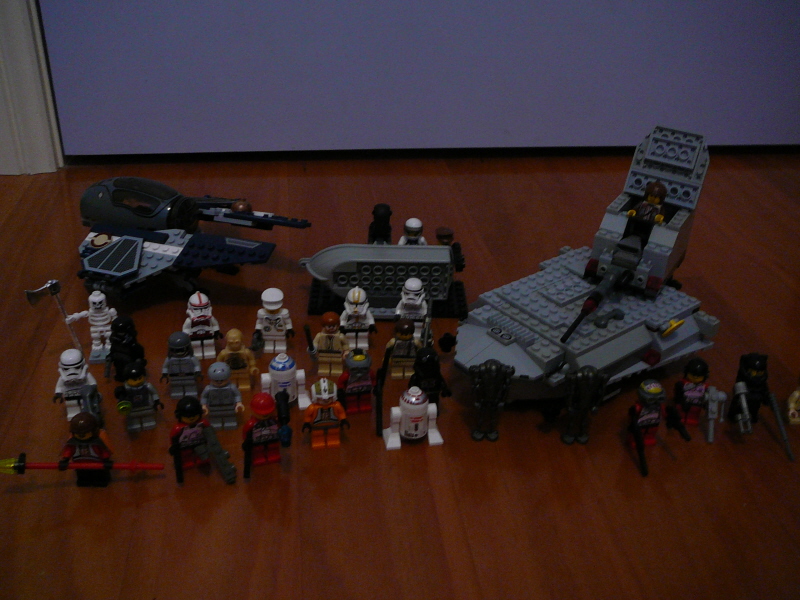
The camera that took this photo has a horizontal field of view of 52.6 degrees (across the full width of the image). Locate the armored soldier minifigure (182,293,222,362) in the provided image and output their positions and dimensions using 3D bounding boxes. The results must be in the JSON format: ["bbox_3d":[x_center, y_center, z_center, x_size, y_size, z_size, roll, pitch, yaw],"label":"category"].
[{"bbox_3d":[-0.131,0.018,0.531,0.026,0.043,0.015,-5,25,-11],"label":"armored soldier minifigure"}]

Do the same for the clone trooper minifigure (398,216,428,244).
[{"bbox_3d":[0.009,-0.043,0.624,0.025,0.042,0.015,1,29,-3],"label":"clone trooper minifigure"}]

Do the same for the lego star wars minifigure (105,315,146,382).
[{"bbox_3d":[-0.170,0.031,0.504,0.026,0.042,0.016,4,25,8],"label":"lego star wars minifigure"}]

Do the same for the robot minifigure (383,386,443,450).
[{"bbox_3d":[0.007,0.062,0.449,0.033,0.037,0.018,-5,31,-13],"label":"robot minifigure"}]

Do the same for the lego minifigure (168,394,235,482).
[{"bbox_3d":[-0.104,0.072,0.418,0.028,0.041,0.034,-13,34,-25],"label":"lego minifigure"}]

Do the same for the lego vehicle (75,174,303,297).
[{"bbox_3d":[-0.161,-0.053,0.607,0.175,0.061,0.150,12,31,15],"label":"lego vehicle"}]

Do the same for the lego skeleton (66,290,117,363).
[{"bbox_3d":[-0.190,0.017,0.498,0.032,0.044,0.015,-1,29,-5],"label":"lego skeleton"}]

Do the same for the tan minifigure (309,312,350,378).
[{"bbox_3d":[-0.045,0.029,0.512,0.026,0.042,0.016,0,25,-1],"label":"tan minifigure"}]

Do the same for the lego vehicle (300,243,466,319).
[{"bbox_3d":[-0.009,-0.021,0.579,0.119,0.046,0.050,1,30,-3],"label":"lego vehicle"}]

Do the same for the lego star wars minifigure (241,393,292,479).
[{"bbox_3d":[-0.071,0.070,0.425,0.027,0.042,0.025,-9,32,-19],"label":"lego star wars minifigure"}]

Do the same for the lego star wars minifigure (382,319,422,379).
[{"bbox_3d":[0.002,0.031,0.499,0.025,0.041,0.016,-1,31,-7],"label":"lego star wars minifigure"}]

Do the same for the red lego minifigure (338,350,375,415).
[{"bbox_3d":[-0.024,0.047,0.467,0.025,0.042,0.017,-8,32,-18],"label":"red lego minifigure"}]

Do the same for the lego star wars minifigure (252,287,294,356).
[{"bbox_3d":[-0.081,0.014,0.510,0.028,0.043,0.017,-1,29,-5],"label":"lego star wars minifigure"}]

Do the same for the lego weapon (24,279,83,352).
[{"bbox_3d":[-0.210,0.012,0.496,0.021,0.054,0.005,-11,29,2],"label":"lego weapon"}]

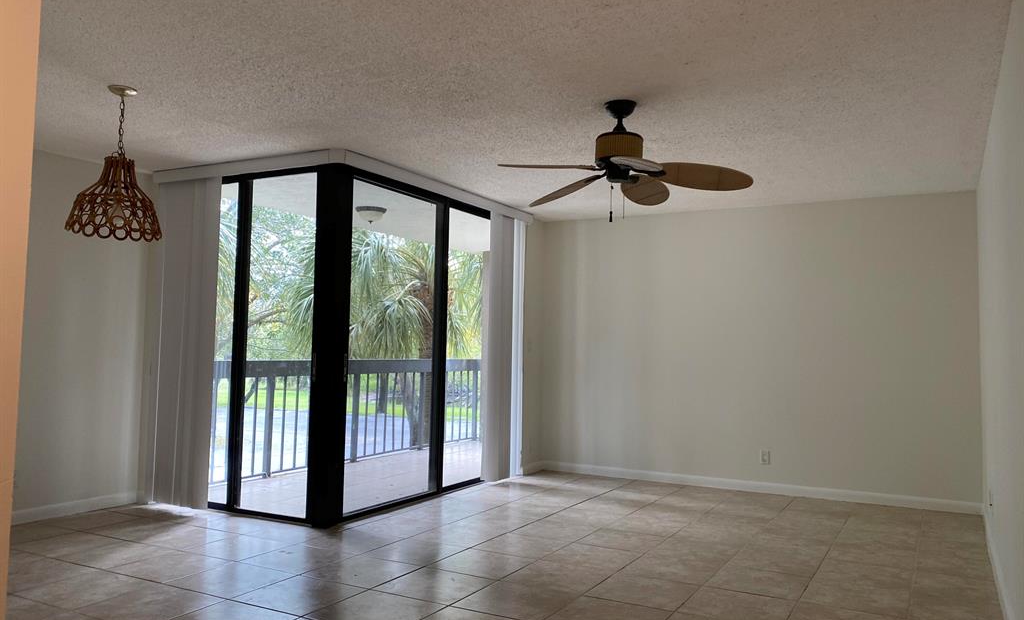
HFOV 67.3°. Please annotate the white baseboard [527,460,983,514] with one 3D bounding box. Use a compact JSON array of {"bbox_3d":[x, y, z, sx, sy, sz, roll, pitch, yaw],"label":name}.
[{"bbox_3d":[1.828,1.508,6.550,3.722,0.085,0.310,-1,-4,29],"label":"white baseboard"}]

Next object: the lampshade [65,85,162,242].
[{"bbox_3d":[-2.015,-0.756,3.938,0.440,0.760,0.440,-1,-4,29],"label":"lampshade"}]

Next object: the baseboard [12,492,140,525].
[{"bbox_3d":[-2.950,1.341,5.241,0.025,0.085,0.901,-1,-4,29],"label":"baseboard"}]

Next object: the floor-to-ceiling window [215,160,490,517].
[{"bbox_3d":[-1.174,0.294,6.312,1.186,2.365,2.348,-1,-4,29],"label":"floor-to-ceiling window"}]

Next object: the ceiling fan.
[{"bbox_3d":[0.568,-0.772,4.011,1.300,0.620,1.300,-1,-4,29],"label":"ceiling fan"}]

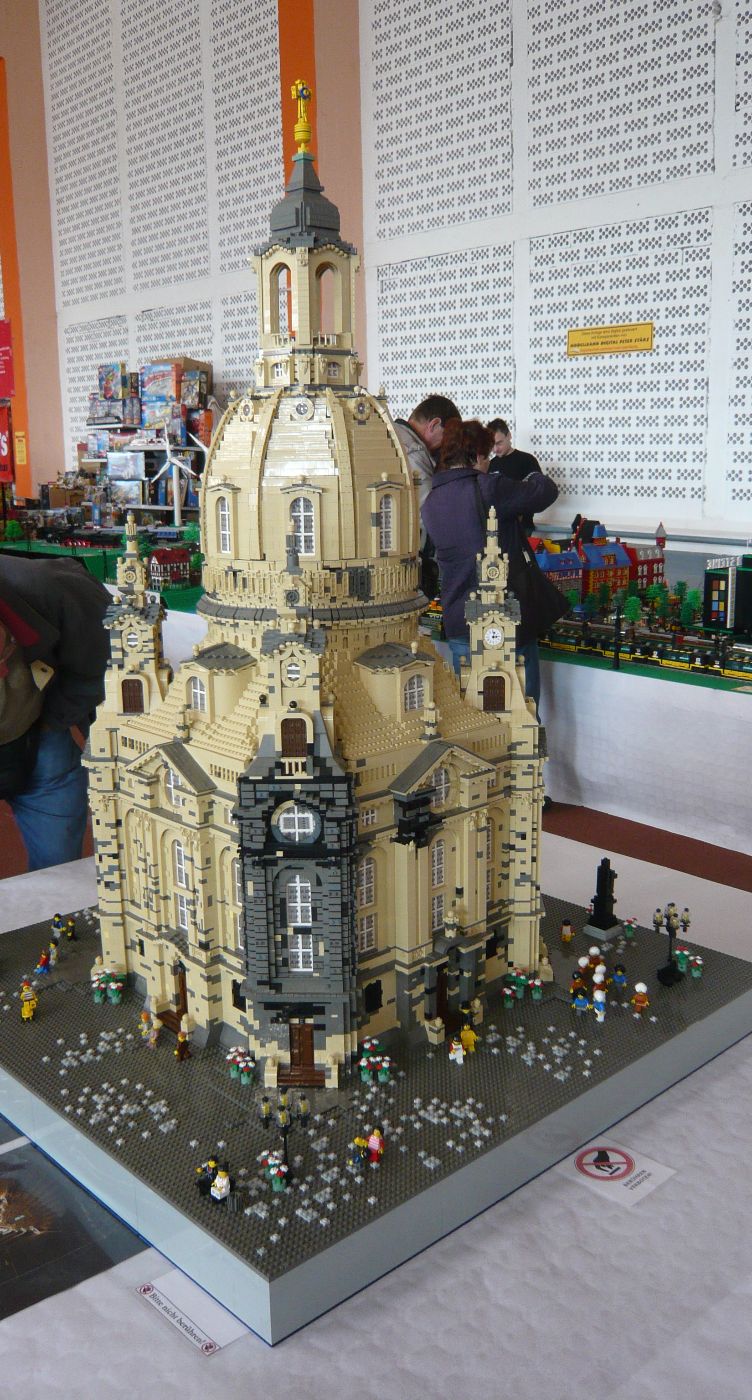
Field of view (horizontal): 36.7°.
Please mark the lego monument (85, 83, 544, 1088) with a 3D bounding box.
[{"bbox_3d":[-0.103,-0.219,1.754,0.645,1.335,0.680,-11,15,-42],"label":"lego monument"}]

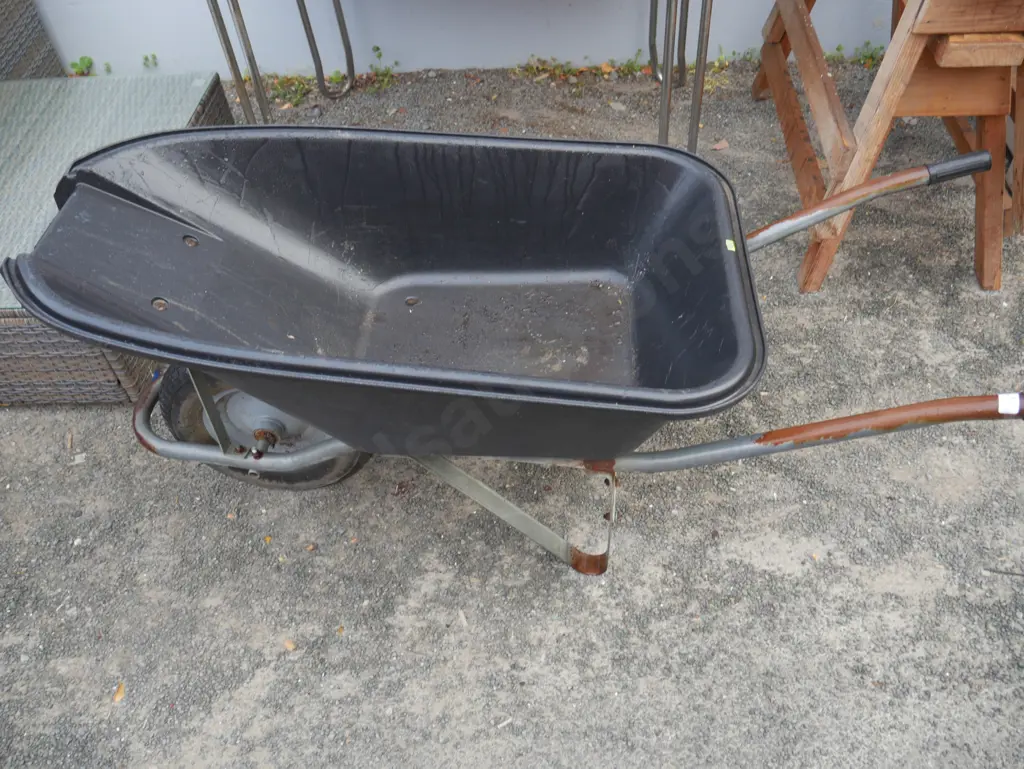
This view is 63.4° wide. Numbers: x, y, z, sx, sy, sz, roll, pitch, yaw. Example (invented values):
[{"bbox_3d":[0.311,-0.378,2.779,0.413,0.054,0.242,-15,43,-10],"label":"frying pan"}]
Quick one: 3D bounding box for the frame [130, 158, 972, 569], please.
[{"bbox_3d":[0.048,0.000,1.430,1.507,0.522,0.621,0,44,5],"label":"frame"}]

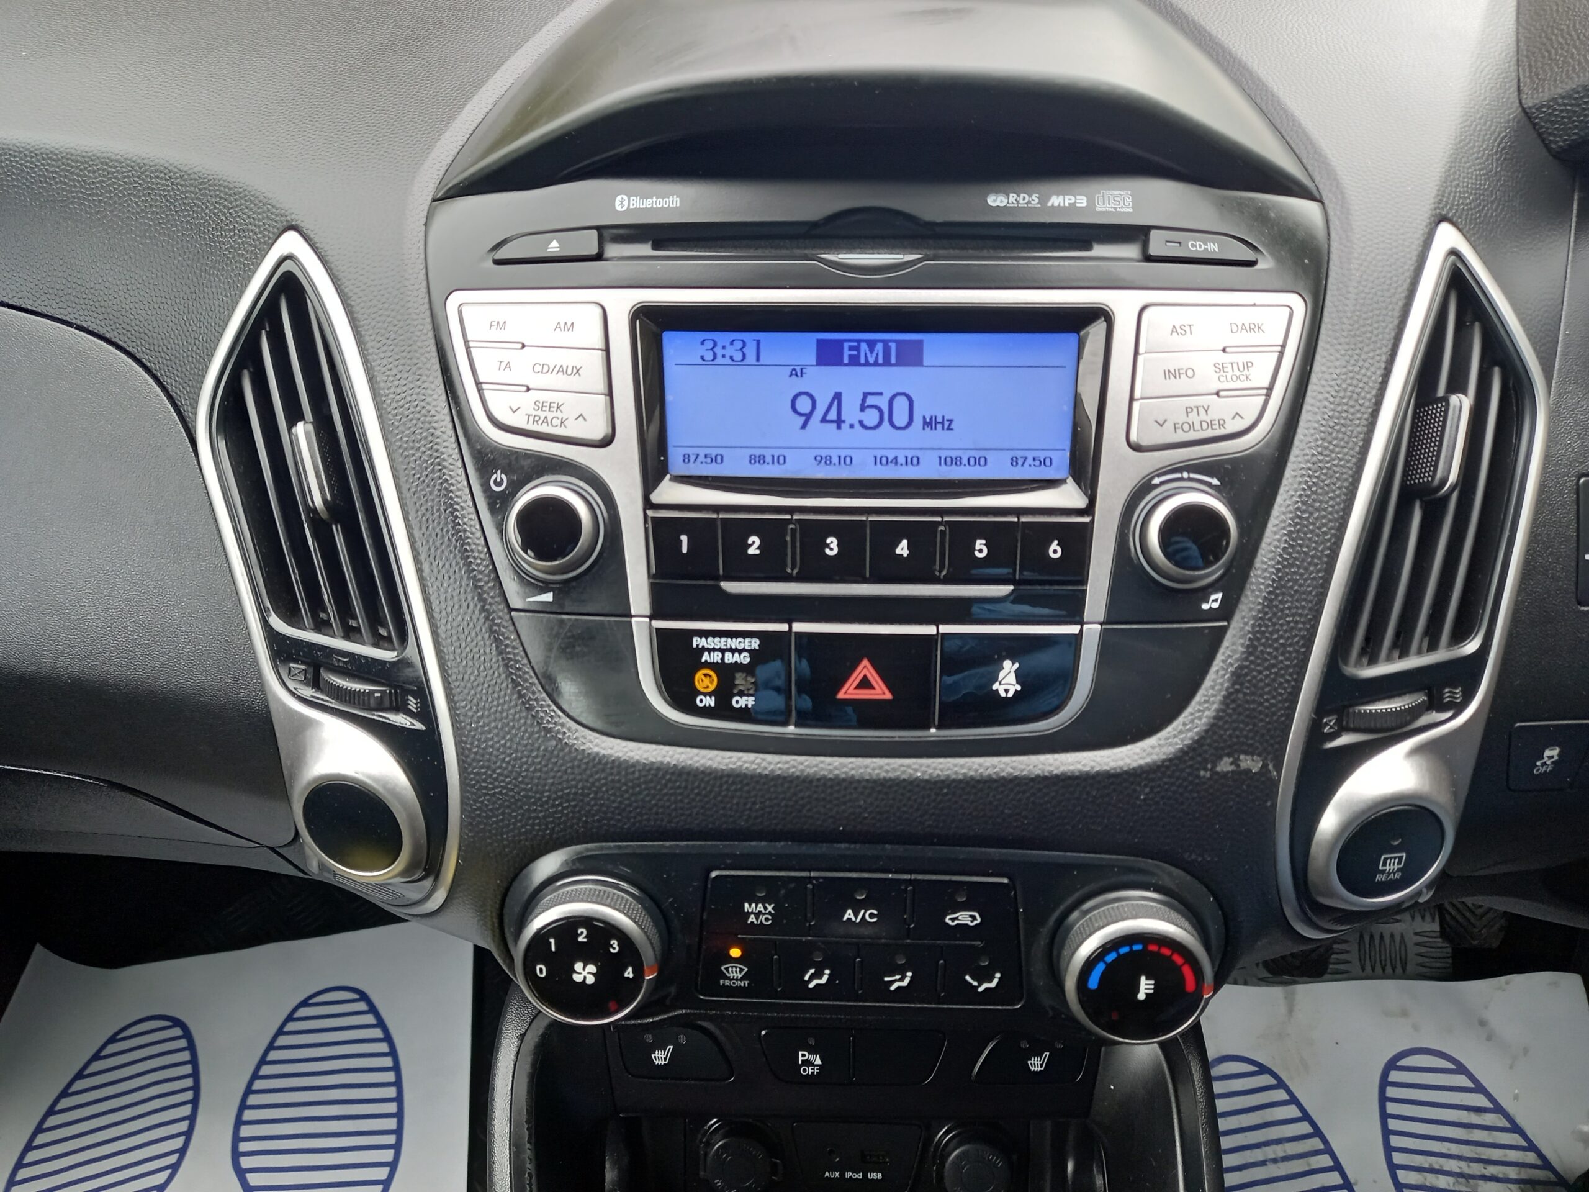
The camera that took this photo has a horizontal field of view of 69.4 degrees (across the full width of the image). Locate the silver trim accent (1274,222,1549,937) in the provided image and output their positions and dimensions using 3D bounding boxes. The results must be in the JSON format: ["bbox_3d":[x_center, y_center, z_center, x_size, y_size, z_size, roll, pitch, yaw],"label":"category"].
[{"bbox_3d":[0.188,-0.004,0.354,0.062,0.216,0.038,8,8,-2],"label":"silver trim accent"}]

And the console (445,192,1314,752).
[{"bbox_3d":[0.025,-0.041,0.362,0.264,0.176,0.055,1,4,3],"label":"console"}]

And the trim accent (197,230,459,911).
[{"bbox_3d":[-0.149,-0.007,0.372,0.062,0.216,0.038,-7,7,8],"label":"trim accent"}]

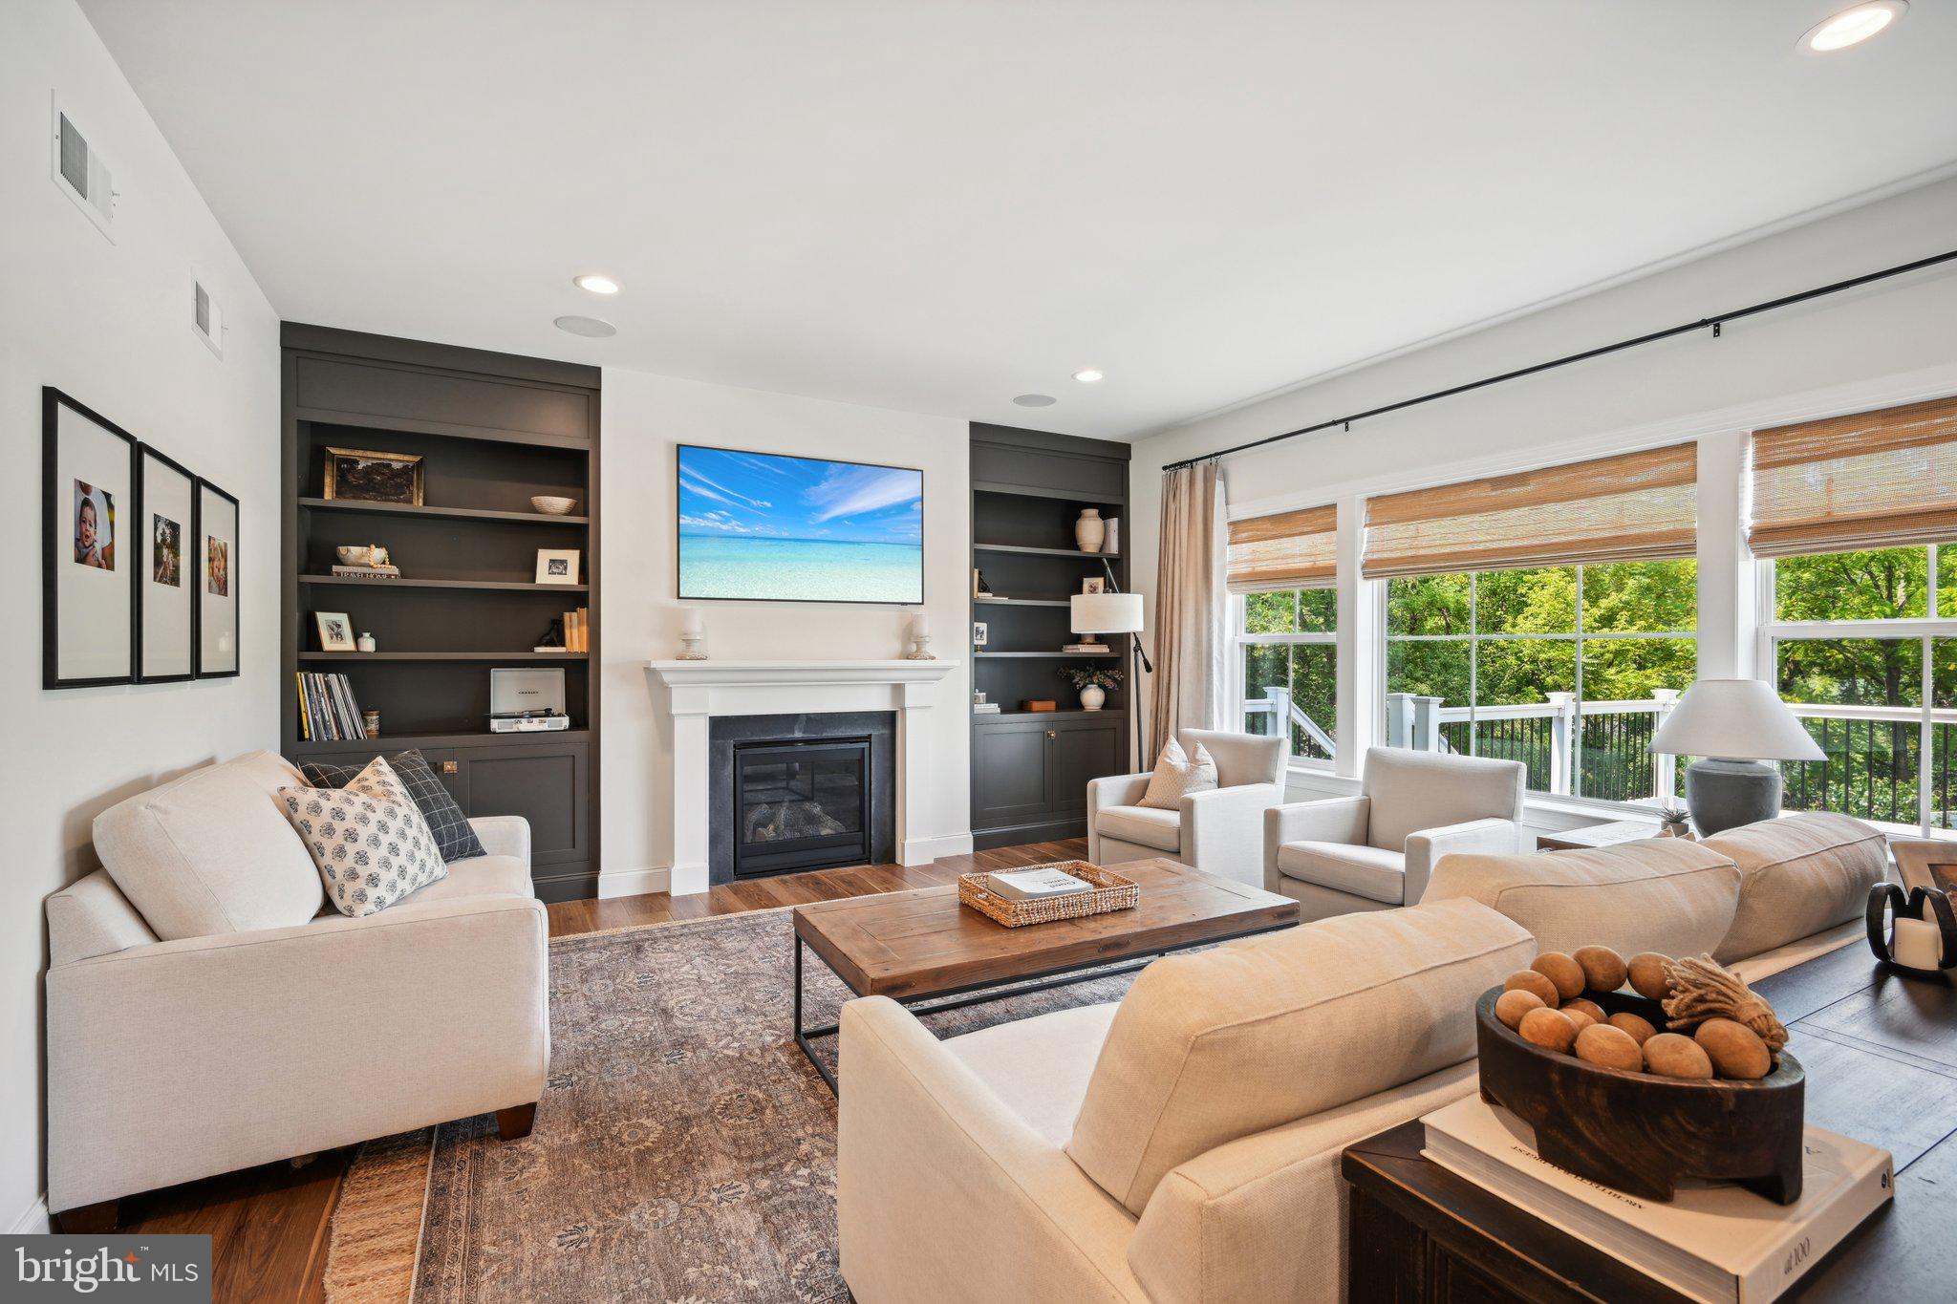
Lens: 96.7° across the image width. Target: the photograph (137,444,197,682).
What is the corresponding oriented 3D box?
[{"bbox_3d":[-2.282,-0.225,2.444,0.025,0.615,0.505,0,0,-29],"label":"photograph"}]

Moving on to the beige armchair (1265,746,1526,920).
[{"bbox_3d":[1.831,0.885,3.807,0.830,0.810,0.720,0,0,-35],"label":"beige armchair"}]

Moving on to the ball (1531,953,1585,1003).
[{"bbox_3d":[0.626,0.350,0.939,0.048,0.048,0.048,0,0,0],"label":"ball"}]

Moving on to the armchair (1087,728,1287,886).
[{"bbox_3d":[1.112,0.875,4.620,0.800,0.830,0.710,0,0,-40],"label":"armchair"}]

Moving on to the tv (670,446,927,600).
[{"bbox_3d":[-0.975,-0.704,5.029,1.455,0.825,0.040,0,0,-29],"label":"tv"}]

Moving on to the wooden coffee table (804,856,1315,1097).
[{"bbox_3d":[0.252,1.066,2.936,1.555,0.425,0.700,0,0,-29],"label":"wooden coffee table"}]

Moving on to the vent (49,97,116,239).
[{"bbox_3d":[-2.045,-1.101,2.004,0.020,0.190,0.360,0,0,-29],"label":"vent"}]

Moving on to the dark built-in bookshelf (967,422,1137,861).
[{"bbox_3d":[0.435,-0.091,6.072,1.340,2.760,0.370,0,0,-29],"label":"dark built-in bookshelf"}]

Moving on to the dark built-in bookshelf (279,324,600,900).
[{"bbox_3d":[-2.596,-0.092,4.305,1.300,2.735,0.340,0,0,-29],"label":"dark built-in bookshelf"}]

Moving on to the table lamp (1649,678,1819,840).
[{"bbox_3d":[2.569,0.379,2.951,0.445,0.590,0.445,0,0,-29],"label":"table lamp"}]

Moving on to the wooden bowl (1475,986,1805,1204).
[{"bbox_3d":[0.638,0.426,0.858,0.245,0.108,0.245,0,0,0],"label":"wooden bowl"}]

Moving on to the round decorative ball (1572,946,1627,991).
[{"bbox_3d":[0.680,0.346,0.950,0.048,0.048,0.048,0,0,0],"label":"round decorative ball"}]

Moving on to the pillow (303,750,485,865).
[{"bbox_3d":[-2.070,0.572,3.105,0.150,0.470,0.480,-29,-9,14],"label":"pillow"}]

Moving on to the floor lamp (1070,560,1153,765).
[{"bbox_3d":[0.895,0.347,5.500,0.450,1.870,0.900,0,0,28],"label":"floor lamp"}]

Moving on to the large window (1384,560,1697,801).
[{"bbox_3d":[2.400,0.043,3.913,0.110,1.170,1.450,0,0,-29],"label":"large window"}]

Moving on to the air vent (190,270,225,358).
[{"bbox_3d":[-2.538,-1.105,2.880,0.020,0.190,0.360,0,0,-29],"label":"air vent"}]

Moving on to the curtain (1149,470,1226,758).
[{"bbox_3d":[1.313,0.037,5.628,0.140,2.480,0.650,0,0,-29],"label":"curtain"}]

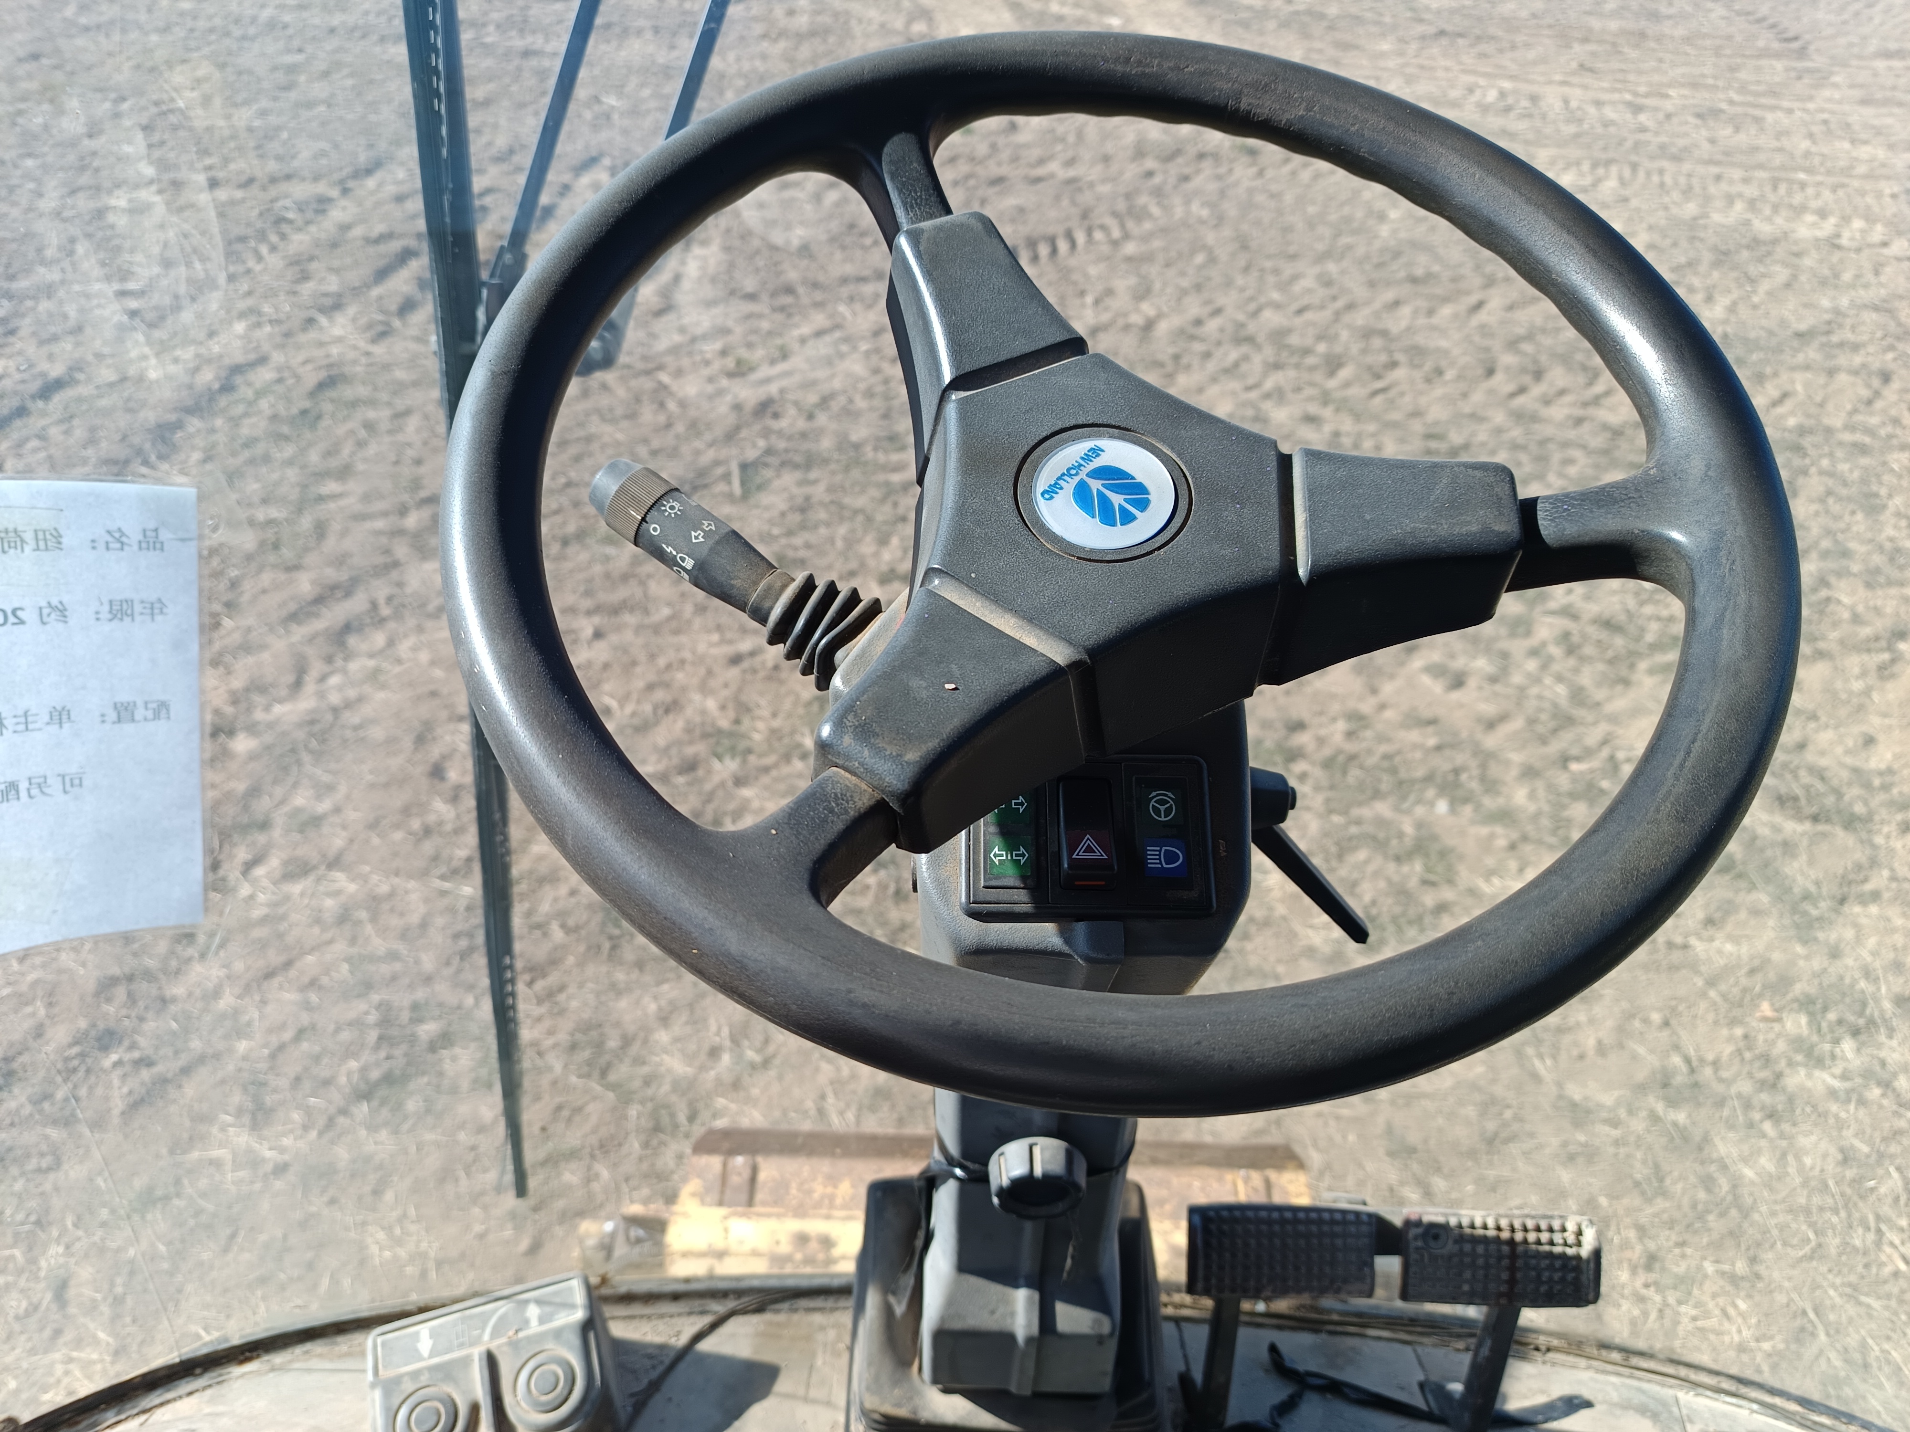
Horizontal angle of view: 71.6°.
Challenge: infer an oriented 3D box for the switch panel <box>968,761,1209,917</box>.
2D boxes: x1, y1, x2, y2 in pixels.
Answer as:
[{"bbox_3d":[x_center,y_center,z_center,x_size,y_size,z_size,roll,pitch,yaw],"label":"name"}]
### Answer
[{"bbox_3d":[0.042,0.040,0.429,0.080,0.016,0.052,1,68,1],"label":"switch panel"}]

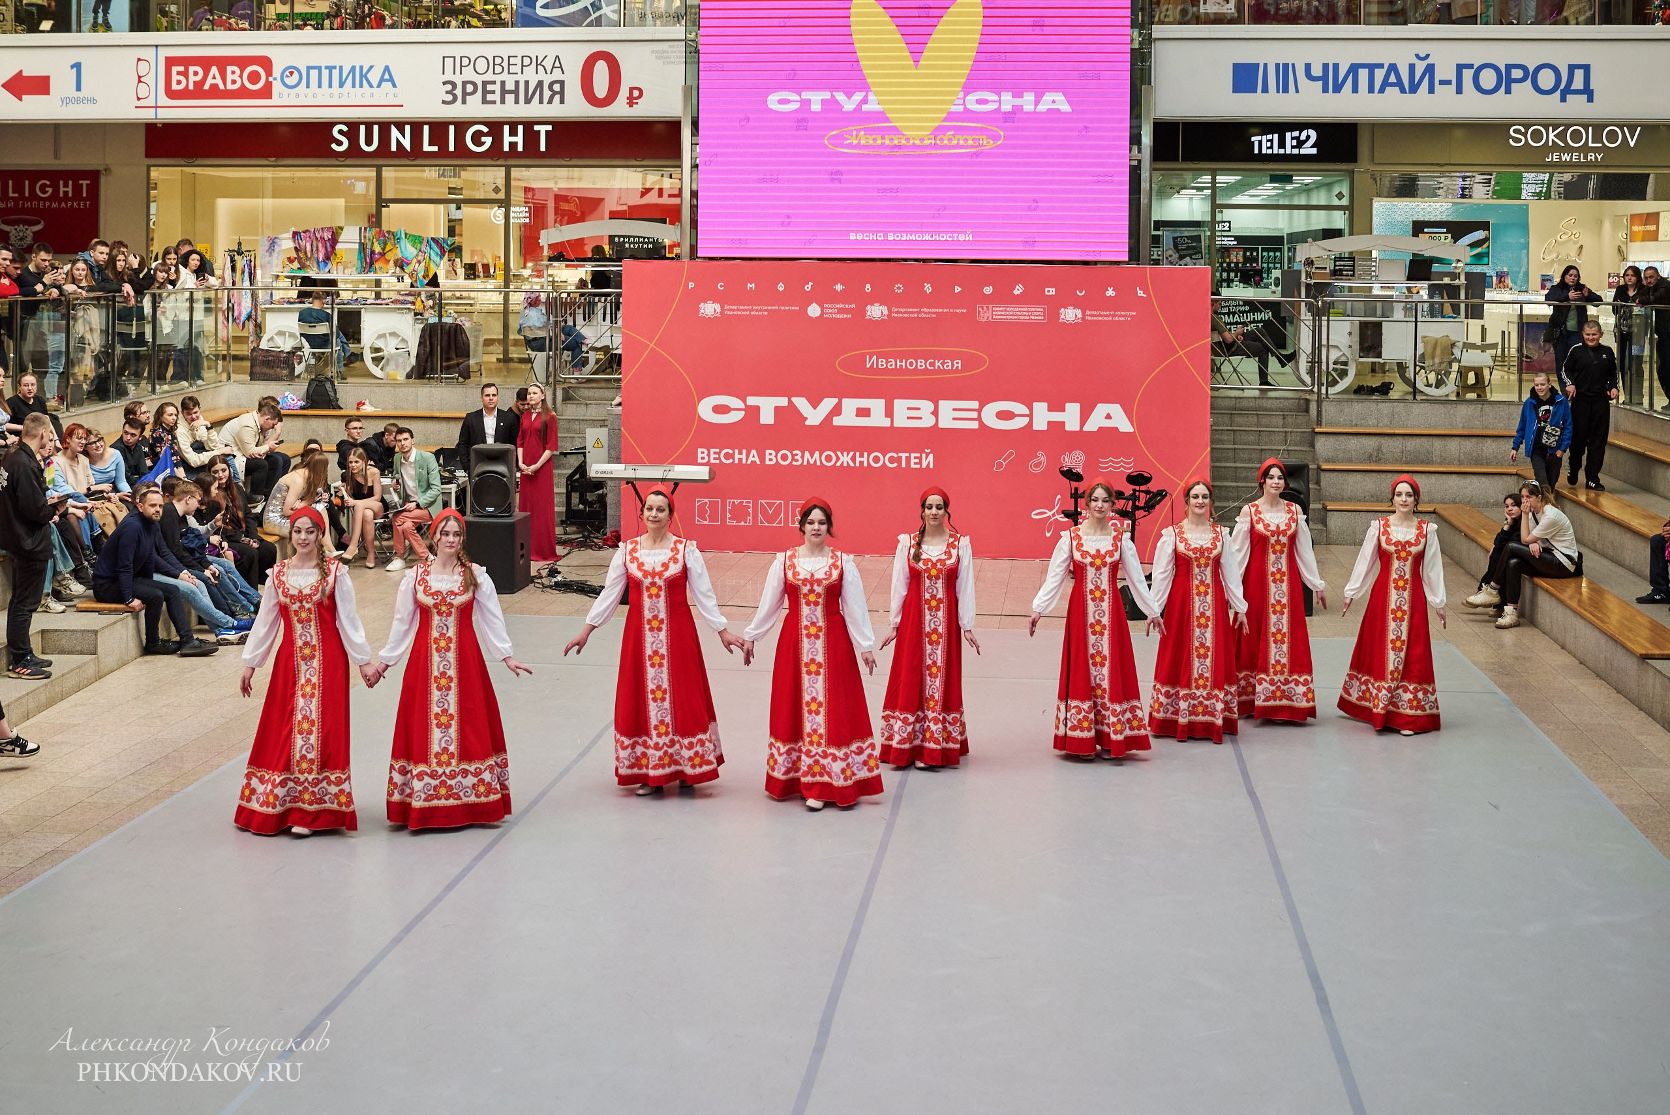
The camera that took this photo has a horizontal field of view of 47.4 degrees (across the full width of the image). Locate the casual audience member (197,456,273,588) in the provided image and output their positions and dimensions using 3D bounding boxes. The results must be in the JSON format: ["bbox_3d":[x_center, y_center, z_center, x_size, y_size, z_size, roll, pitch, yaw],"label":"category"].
[{"bbox_3d":[-5.136,-0.257,16.493,0.800,1.220,0.550,3,10,18],"label":"casual audience member"}]

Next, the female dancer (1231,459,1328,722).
[{"bbox_3d":[2.948,0.203,12.700,0.650,1.700,0.550,0,9,1],"label":"female dancer"}]

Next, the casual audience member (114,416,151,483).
[{"bbox_3d":[-6.165,-0.655,17.159,0.720,1.220,0.490,7,11,36],"label":"casual audience member"}]

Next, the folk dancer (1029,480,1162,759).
[{"bbox_3d":[1.592,0.371,11.650,0.783,1.686,0.520,1,7,7],"label":"folk dancer"}]

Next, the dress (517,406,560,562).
[{"bbox_3d":[-2.909,-0.835,18.700,0.361,1.766,0.420,2,7,11],"label":"dress"}]

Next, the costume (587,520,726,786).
[{"bbox_3d":[-1.001,0.550,10.830,0.777,1.486,0.540,0,7,-1],"label":"costume"}]

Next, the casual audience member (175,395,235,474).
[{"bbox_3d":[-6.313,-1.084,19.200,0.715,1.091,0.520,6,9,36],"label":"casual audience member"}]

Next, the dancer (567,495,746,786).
[{"bbox_3d":[-1.030,0.467,10.933,1.000,1.700,0.480,0,9,-3],"label":"dancer"}]

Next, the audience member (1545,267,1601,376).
[{"bbox_3d":[8.810,-2.666,22.649,0.600,1.630,0.420,2,9,10],"label":"audience member"}]

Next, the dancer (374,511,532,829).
[{"bbox_3d":[-2.066,0.584,10.054,0.720,1.660,0.560,-1,9,-7],"label":"dancer"}]

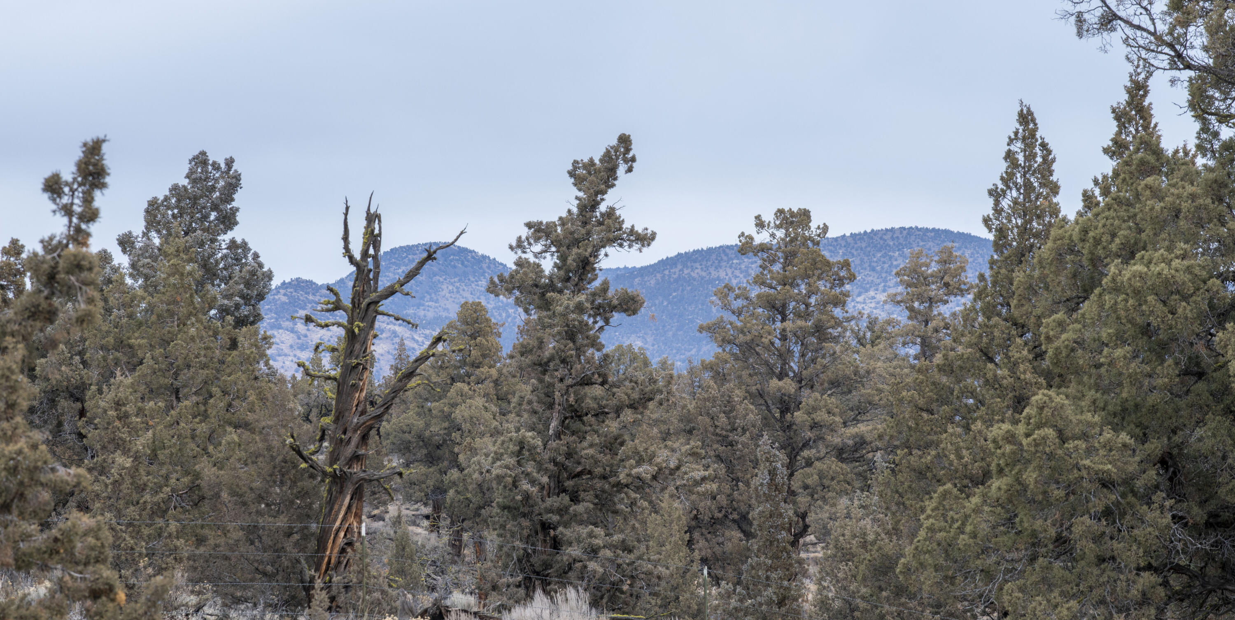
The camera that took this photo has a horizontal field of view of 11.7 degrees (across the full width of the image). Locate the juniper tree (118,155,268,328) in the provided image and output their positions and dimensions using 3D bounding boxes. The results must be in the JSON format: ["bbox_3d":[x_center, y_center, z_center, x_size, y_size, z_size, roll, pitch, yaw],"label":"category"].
[{"bbox_3d":[-6.733,0.671,96.000,3.100,6.500,3.000,0,-1,0],"label":"juniper tree"}]

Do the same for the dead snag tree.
[{"bbox_3d":[-2.806,1.052,70.000,2.050,4.750,1.700,0,-1,0],"label":"dead snag tree"}]

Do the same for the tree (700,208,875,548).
[{"bbox_3d":[3.052,1.230,107.000,3.200,6.150,3.100,0,-1,0],"label":"tree"}]

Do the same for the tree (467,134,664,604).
[{"bbox_3d":[-0.679,0.781,79.000,2.650,6.250,2.600,0,-1,0],"label":"tree"}]

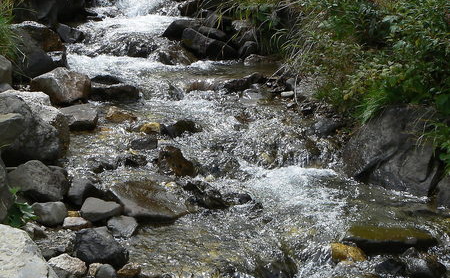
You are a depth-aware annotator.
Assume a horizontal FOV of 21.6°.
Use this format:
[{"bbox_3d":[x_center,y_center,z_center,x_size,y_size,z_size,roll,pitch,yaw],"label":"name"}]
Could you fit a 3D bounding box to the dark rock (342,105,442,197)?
[{"bbox_3d":[0.901,0.063,6.400,0.483,0.478,0.362,0,12,0],"label":"dark rock"}]

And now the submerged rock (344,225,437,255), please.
[{"bbox_3d":[0.768,0.477,5.501,0.401,0.107,0.201,0,12,0],"label":"submerged rock"}]

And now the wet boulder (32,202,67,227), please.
[{"bbox_3d":[-1.035,0.439,6.950,0.200,0.135,0.175,0,12,0],"label":"wet boulder"}]

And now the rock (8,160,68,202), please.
[{"bbox_3d":[-1.029,0.232,6.500,0.340,0.210,0.270,0,12,0],"label":"rock"}]

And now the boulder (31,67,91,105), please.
[{"bbox_3d":[-1.214,-0.384,8.700,0.440,0.250,0.330,0,12,0],"label":"boulder"}]

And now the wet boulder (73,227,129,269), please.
[{"bbox_3d":[-0.665,0.585,6.300,0.299,0.200,0.250,0,12,0],"label":"wet boulder"}]

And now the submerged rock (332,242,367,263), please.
[{"bbox_3d":[0.665,0.621,6.352,0.194,0.110,0.165,0,12,0],"label":"submerged rock"}]

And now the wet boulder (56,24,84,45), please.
[{"bbox_3d":[-1.363,-0.918,10.400,0.260,0.180,0.210,0,12,0],"label":"wet boulder"}]

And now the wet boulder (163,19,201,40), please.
[{"bbox_3d":[-0.308,-0.813,8.801,0.309,0.148,0.207,0,12,0],"label":"wet boulder"}]

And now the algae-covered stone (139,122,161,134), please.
[{"bbox_3d":[-0.554,-0.075,8.652,0.161,0.085,0.140,0,12,0],"label":"algae-covered stone"}]

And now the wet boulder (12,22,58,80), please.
[{"bbox_3d":[-1.568,-0.712,9.700,0.420,0.400,0.400,0,12,0],"label":"wet boulder"}]

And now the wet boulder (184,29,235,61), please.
[{"bbox_3d":[-0.109,-0.686,8.450,0.381,0.216,0.266,0,12,0],"label":"wet boulder"}]

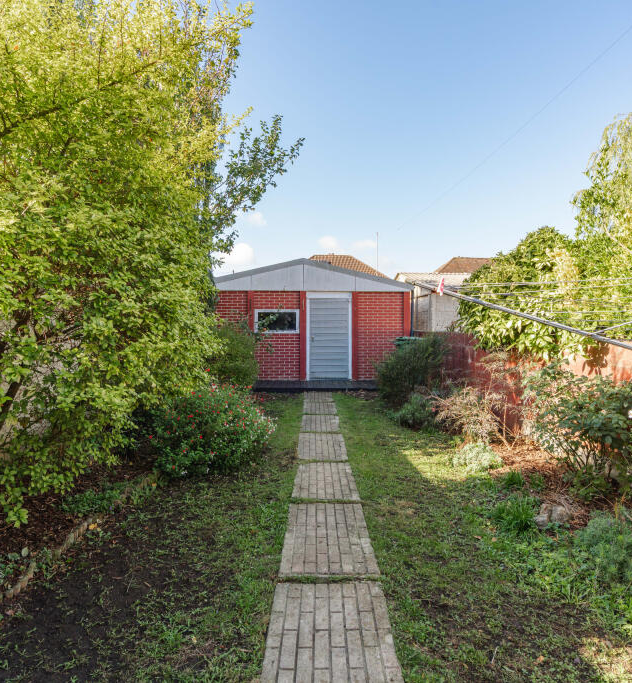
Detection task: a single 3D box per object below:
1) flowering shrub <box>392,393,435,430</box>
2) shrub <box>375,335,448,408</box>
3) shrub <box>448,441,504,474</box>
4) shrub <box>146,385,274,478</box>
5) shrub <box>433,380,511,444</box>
[{"bbox_3d":[1.350,0.964,6.330,0.570,0.480,0.520,0,2,0],"label":"flowering shrub"},{"bbox_3d":[1.740,0.507,8.250,1.310,1.250,1.200,0,2,0],"label":"shrub"},{"bbox_3d":[1.580,1.142,4.520,0.500,0.260,0.440,0,2,0],"label":"shrub"},{"bbox_3d":[-1.110,0.862,4.780,1.270,0.800,1.150,0,2,0],"label":"shrub"},{"bbox_3d":[1.980,0.850,5.780,0.970,0.750,0.850,0,2,0],"label":"shrub"}]

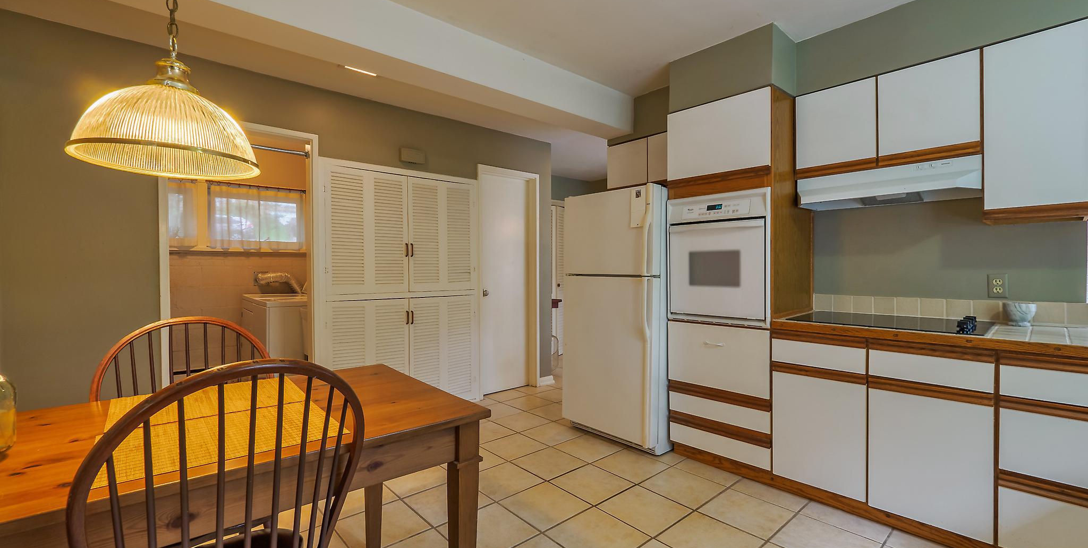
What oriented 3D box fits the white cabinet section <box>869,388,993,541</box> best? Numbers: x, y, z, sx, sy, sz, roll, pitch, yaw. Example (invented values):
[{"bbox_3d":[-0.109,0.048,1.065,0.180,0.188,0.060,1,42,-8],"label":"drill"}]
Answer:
[{"bbox_3d":[1.843,0.791,2.067,0.560,0.543,0.402,-1,1,-42],"label":"white cabinet section"}]

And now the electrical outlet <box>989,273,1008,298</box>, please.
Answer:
[{"bbox_3d":[2.212,0.059,2.140,0.013,0.114,0.068,0,0,-42],"label":"electrical outlet"}]

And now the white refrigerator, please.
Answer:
[{"bbox_3d":[0.659,0.288,3.188,0.764,1.682,0.764,0,0,-42],"label":"white refrigerator"}]

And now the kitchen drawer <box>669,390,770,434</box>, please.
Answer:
[{"bbox_3d":[1.152,0.790,2.689,0.420,0.116,0.600,0,0,-42],"label":"kitchen drawer"}]

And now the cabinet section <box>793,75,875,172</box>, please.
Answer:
[{"bbox_3d":[1.663,-0.782,2.444,0.350,0.405,0.366,-2,2,-42],"label":"cabinet section"}]

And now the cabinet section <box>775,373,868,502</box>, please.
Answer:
[{"bbox_3d":[1.566,0.773,2.371,0.590,0.547,0.409,-2,2,-42],"label":"cabinet section"}]

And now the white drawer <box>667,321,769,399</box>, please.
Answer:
[{"bbox_3d":[1.149,0.483,2.693,0.420,0.365,0.608,0,0,-42],"label":"white drawer"}]

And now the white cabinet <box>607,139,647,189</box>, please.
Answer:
[{"bbox_3d":[0.763,-0.838,3.520,0.338,0.357,0.373,0,0,-42],"label":"white cabinet"}]

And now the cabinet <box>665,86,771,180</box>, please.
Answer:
[{"bbox_3d":[1.212,-0.789,2.754,0.602,0.422,0.620,0,0,-42],"label":"cabinet"}]

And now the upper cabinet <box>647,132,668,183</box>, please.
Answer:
[{"bbox_3d":[1.005,-0.836,3.250,0.338,0.351,0.343,0,0,-42],"label":"upper cabinet"}]

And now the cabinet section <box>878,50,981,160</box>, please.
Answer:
[{"bbox_3d":[1.911,-0.779,2.168,0.350,0.405,0.363,-2,2,-42],"label":"cabinet section"}]

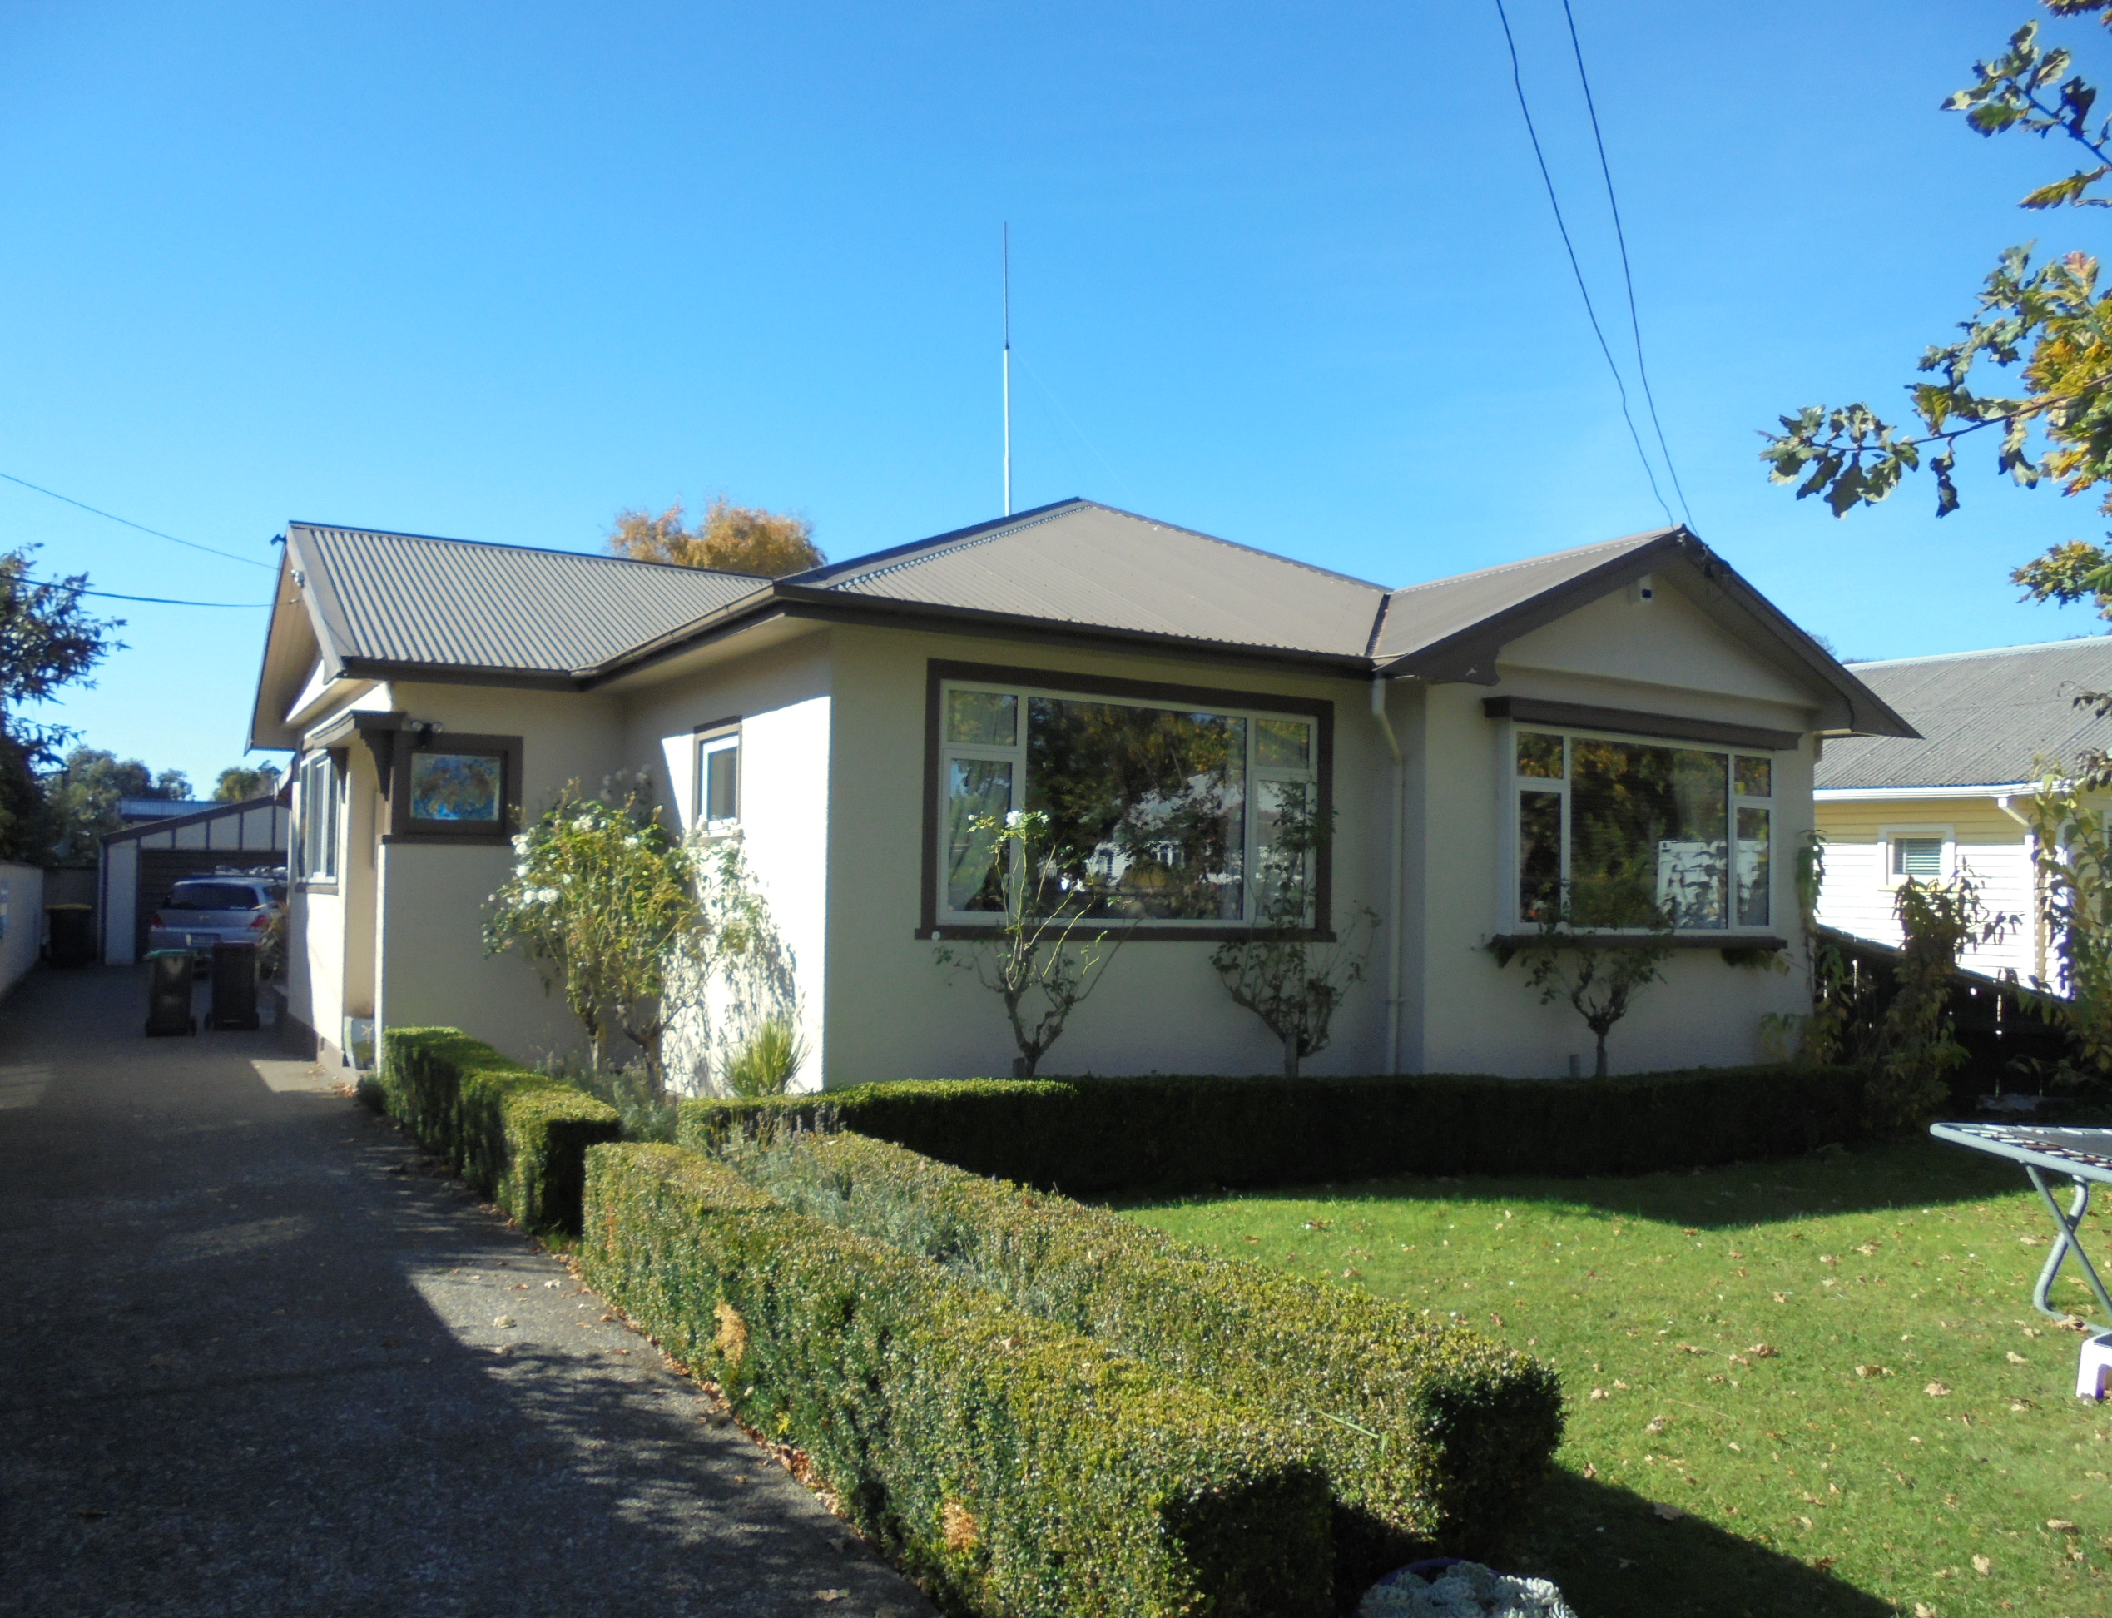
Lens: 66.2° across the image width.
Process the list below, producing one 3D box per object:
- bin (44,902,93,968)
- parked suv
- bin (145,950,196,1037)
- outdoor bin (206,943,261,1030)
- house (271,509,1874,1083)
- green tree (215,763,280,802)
[{"bbox_3d":[-16.916,2.169,27.800,0.720,1.070,0.600,3,-3,-30],"label":"bin"},{"bbox_3d":[-14.632,2.039,28.550,1.780,1.660,4.400,2,-3,-21],"label":"parked suv"},{"bbox_3d":[-9.556,1.993,17.500,0.480,0.950,0.540,3,-3,-30],"label":"bin"},{"bbox_3d":[-9.533,2.063,18.800,0.490,1.030,0.550,3,-3,-30],"label":"outdoor bin"},{"bbox_3d":[-1.267,-0.167,15.679,10.965,5.151,13.464,3,-3,-30],"label":"house"},{"bbox_3d":[-25.828,1.109,51.875,3.000,5.200,3.000,3,-3,-30],"label":"green tree"}]

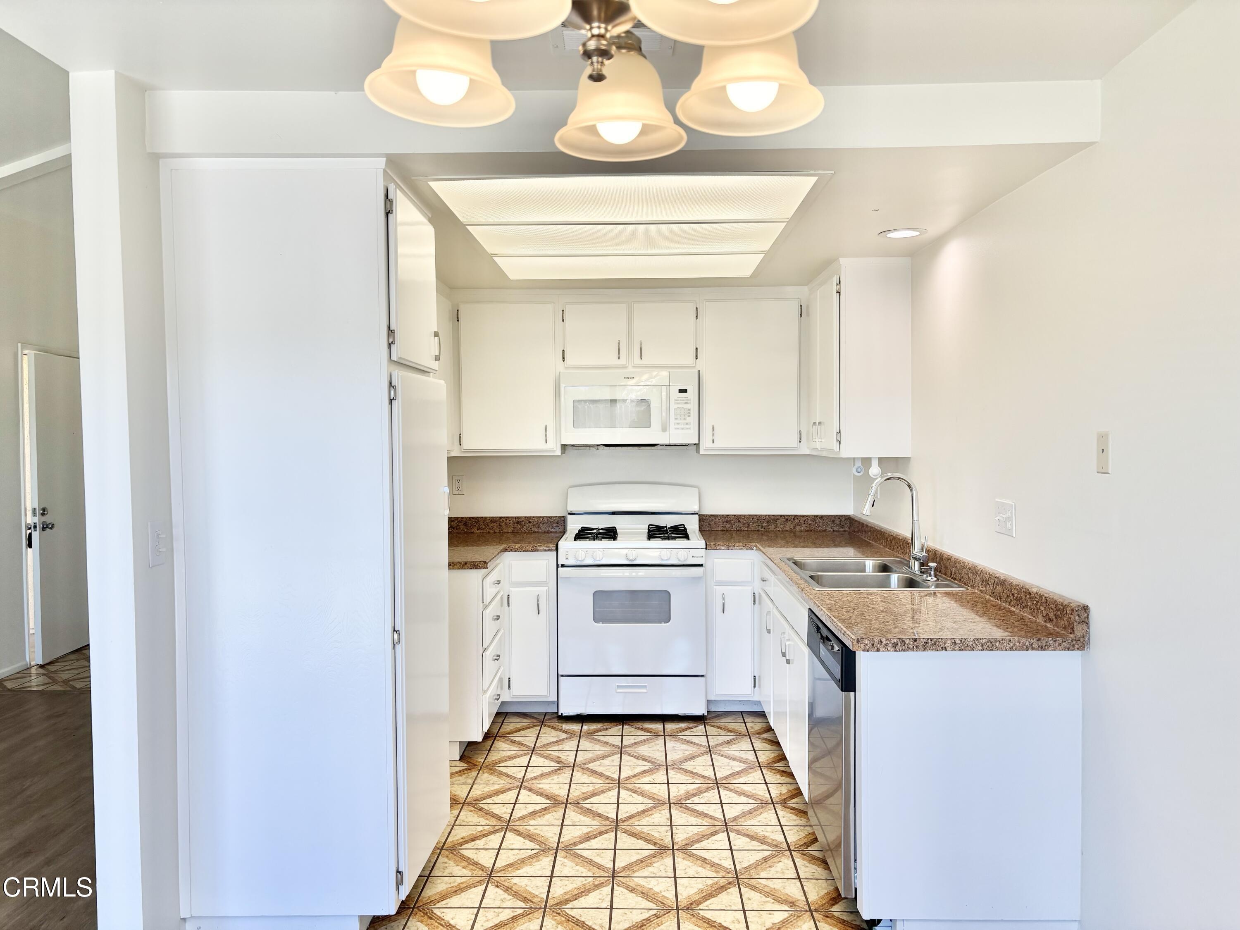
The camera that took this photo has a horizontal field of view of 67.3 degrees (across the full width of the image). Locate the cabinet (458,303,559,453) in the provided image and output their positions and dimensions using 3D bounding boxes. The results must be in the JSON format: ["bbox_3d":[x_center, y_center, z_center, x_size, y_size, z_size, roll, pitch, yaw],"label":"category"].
[{"bbox_3d":[-0.609,-0.484,5.267,0.570,0.850,0.330,0,2,1],"label":"cabinet"}]

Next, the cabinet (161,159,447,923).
[{"bbox_3d":[-0.947,0.236,2.947,0.655,2.222,0.570,0,2,1],"label":"cabinet"}]

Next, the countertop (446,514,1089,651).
[{"bbox_3d":[0.064,0.414,4.039,2.558,0.129,2.821,0,2,1],"label":"countertop"}]

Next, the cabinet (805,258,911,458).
[{"bbox_3d":[1.165,-0.500,4.670,0.340,0.906,0.880,0,2,1],"label":"cabinet"}]

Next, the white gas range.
[{"bbox_3d":[0.068,0.719,5.096,0.760,1.197,0.709,0,2,1],"label":"white gas range"}]

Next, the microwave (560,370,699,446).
[{"bbox_3d":[0.057,-0.316,5.235,0.757,0.416,0.375,0,2,1],"label":"microwave"}]

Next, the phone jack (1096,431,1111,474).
[{"bbox_3d":[1.284,-0.033,2.474,0.010,0.115,0.072,0,2,1],"label":"phone jack"}]

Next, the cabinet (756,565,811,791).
[{"bbox_3d":[1.026,0.899,4.141,0.619,0.867,1.418,0,2,1],"label":"cabinet"}]

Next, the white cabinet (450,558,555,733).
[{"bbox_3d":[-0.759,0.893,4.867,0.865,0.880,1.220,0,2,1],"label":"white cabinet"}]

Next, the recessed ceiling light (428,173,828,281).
[{"bbox_3d":[0.028,-0.934,3.784,1.260,0.050,1.900,0,2,1],"label":"recessed ceiling light"}]

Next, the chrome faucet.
[{"bbox_3d":[1.123,0.239,3.796,0.257,0.409,0.198,0,2,1],"label":"chrome faucet"}]

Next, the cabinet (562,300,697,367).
[{"bbox_3d":[0.058,-0.724,5.244,0.750,0.387,0.330,0,2,1],"label":"cabinet"}]

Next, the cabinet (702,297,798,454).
[{"bbox_3d":[0.724,-0.491,5.236,0.562,0.855,0.330,0,2,1],"label":"cabinet"}]

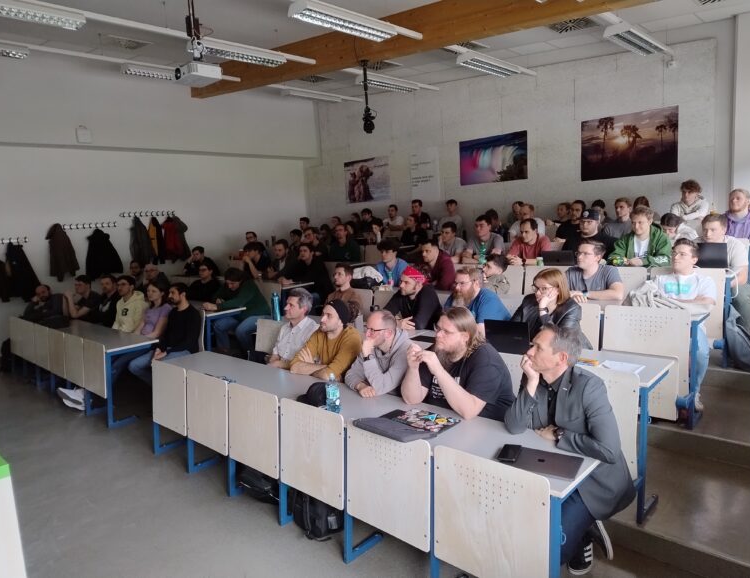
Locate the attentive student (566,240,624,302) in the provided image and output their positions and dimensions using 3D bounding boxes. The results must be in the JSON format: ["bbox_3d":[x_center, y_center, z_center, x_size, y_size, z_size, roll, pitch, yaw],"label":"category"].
[{"bbox_3d":[1.890,0.203,4.573,0.525,1.238,0.772,4,10,43],"label":"attentive student"}]

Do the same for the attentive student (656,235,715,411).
[{"bbox_3d":[2.285,0.245,3.945,0.700,1.219,0.480,-7,8,-35],"label":"attentive student"}]

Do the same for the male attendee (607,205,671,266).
[{"bbox_3d":[2.523,-0.108,5.050,0.600,1.280,0.760,3,10,40],"label":"male attendee"}]

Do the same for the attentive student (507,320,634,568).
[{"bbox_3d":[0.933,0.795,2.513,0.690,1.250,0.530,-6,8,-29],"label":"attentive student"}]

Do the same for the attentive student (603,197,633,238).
[{"bbox_3d":[2.905,-0.429,6.386,0.525,1.287,0.772,4,10,43],"label":"attentive student"}]

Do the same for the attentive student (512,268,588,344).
[{"bbox_3d":[1.181,0.489,3.626,0.700,1.262,0.500,-7,8,-32],"label":"attentive student"}]

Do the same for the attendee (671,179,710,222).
[{"bbox_3d":[3.772,-0.657,6.382,0.500,1.250,0.720,4,11,43],"label":"attendee"}]

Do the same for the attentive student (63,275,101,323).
[{"bbox_3d":[-4.005,0.481,7.296,0.525,1.297,0.772,4,10,43],"label":"attentive student"}]

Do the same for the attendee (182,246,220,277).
[{"bbox_3d":[-2.764,-0.074,8.637,0.700,1.224,0.500,-8,9,-38],"label":"attendee"}]

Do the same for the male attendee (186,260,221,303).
[{"bbox_3d":[-2.308,0.281,7.169,0.525,1.218,0.772,4,10,43],"label":"male attendee"}]

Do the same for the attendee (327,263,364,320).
[{"bbox_3d":[-0.318,0.402,5.002,0.750,1.240,0.500,-9,10,-36],"label":"attendee"}]

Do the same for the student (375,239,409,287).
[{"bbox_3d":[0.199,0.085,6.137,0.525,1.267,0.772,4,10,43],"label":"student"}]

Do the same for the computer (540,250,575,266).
[{"bbox_3d":[1.855,-0.290,5.284,0.340,0.190,0.280,3,9,38],"label":"computer"}]

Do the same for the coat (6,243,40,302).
[{"bbox_3d":[-5.181,-0.260,7.815,0.200,0.830,0.430,4,11,43],"label":"coat"}]

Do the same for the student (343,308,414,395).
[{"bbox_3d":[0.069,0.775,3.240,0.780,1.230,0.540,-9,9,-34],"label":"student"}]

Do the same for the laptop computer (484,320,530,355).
[{"bbox_3d":[0.912,0.297,3.436,0.325,0.215,0.280,4,11,43],"label":"laptop computer"}]

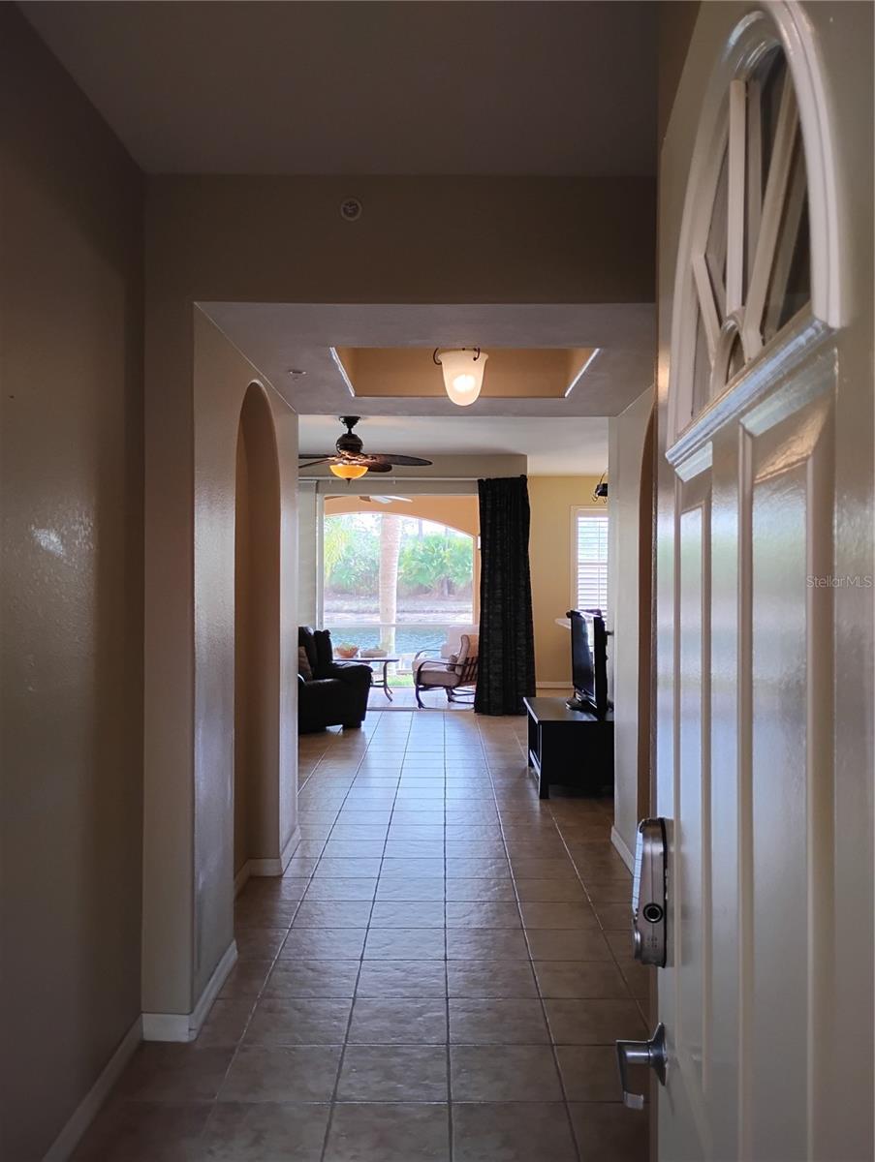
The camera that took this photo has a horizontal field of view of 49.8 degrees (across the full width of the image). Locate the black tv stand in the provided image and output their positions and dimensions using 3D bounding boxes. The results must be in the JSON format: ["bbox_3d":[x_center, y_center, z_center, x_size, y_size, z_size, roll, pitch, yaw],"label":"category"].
[{"bbox_3d":[0.980,1.206,6.945,0.590,0.530,1.170,0,1,0],"label":"black tv stand"}]

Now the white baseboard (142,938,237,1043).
[{"bbox_3d":[-0.874,1.459,3.400,0.178,0.090,0.650,0,1,0],"label":"white baseboard"}]

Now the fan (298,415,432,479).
[{"bbox_3d":[-0.735,-1.108,7.900,1.380,0.540,1.380,0,1,0],"label":"fan"}]

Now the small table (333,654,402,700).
[{"bbox_3d":[-0.960,1.207,11.700,0.970,0.480,0.880,0,1,0],"label":"small table"}]

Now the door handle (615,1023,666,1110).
[{"bbox_3d":[0.248,0.589,1.141,0.062,0.080,0.142,0,1,6],"label":"door handle"}]

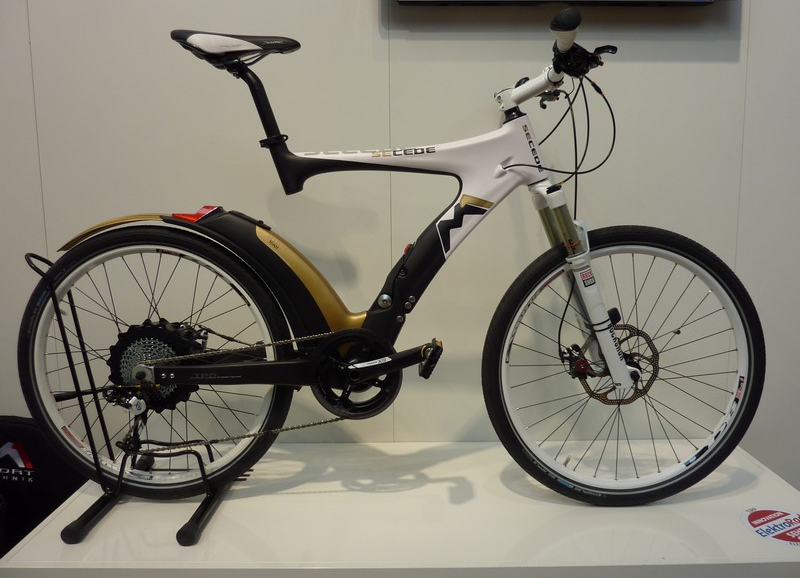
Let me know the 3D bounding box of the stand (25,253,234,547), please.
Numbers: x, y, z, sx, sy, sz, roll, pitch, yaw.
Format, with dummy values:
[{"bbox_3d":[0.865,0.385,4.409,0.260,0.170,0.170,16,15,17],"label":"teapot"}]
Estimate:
[{"bbox_3d":[-0.646,0.223,1.386,0.468,0.609,0.380,0,7,2],"label":"stand"}]

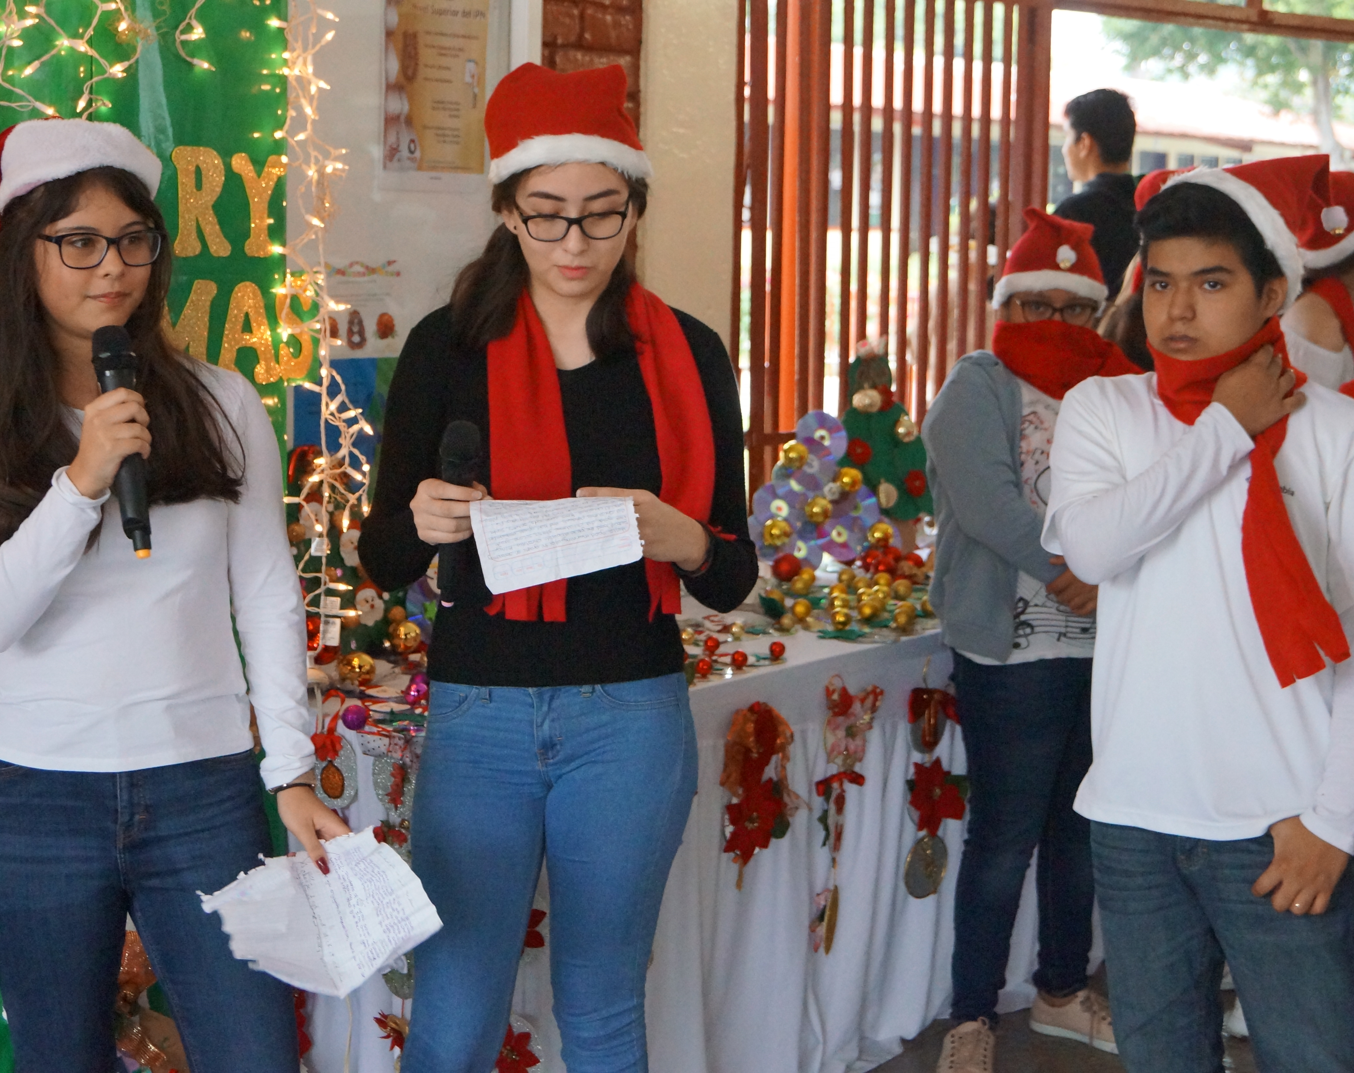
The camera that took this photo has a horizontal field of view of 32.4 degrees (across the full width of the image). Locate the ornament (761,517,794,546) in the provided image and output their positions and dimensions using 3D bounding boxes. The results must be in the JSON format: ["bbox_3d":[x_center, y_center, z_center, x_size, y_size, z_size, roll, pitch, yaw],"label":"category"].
[{"bbox_3d":[0.220,-0.009,5.100,0.061,0.062,0.061,2,7,15],"label":"ornament"}]

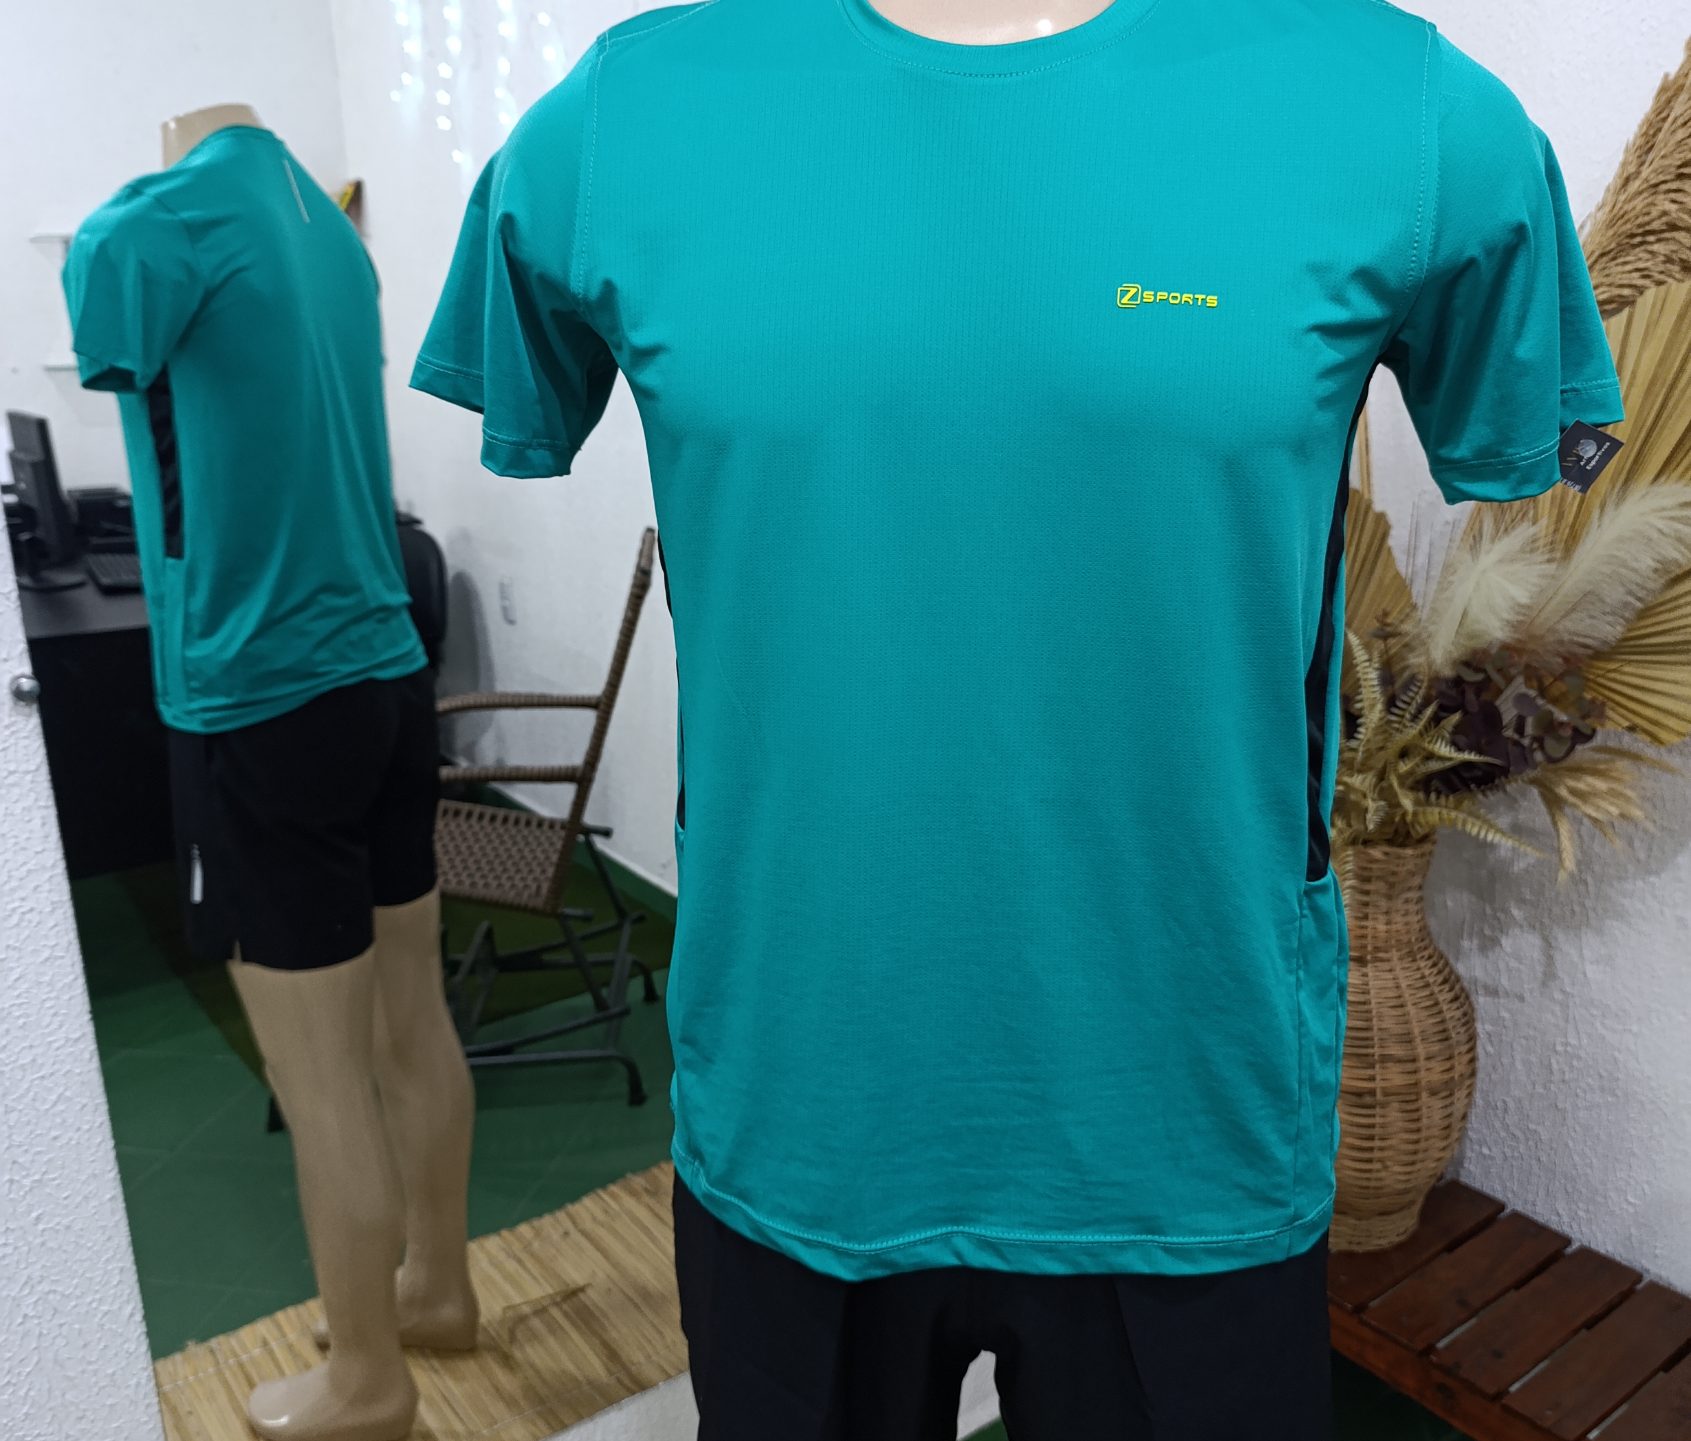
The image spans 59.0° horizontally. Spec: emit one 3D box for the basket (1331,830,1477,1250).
[{"bbox_3d":[0.620,0.375,1.855,0.300,0.517,0.300,-12,19,-33],"label":"basket"}]

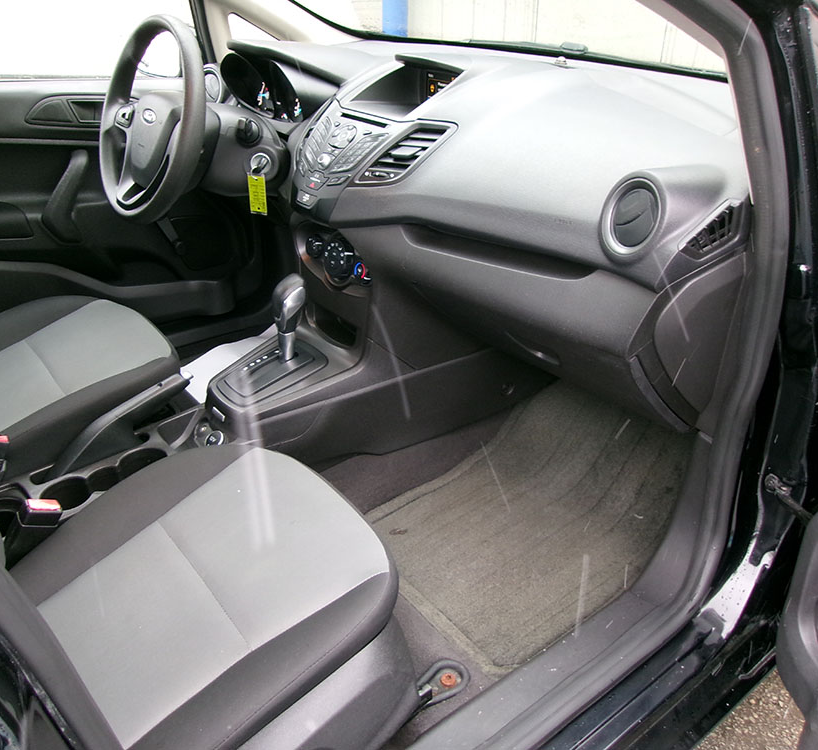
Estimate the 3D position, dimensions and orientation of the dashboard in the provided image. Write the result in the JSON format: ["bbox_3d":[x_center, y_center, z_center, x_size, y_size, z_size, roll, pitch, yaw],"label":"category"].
[{"bbox_3d":[0.029,-0.330,1.339,0.480,0.450,1.340,-18,34,-33],"label":"dashboard"}]

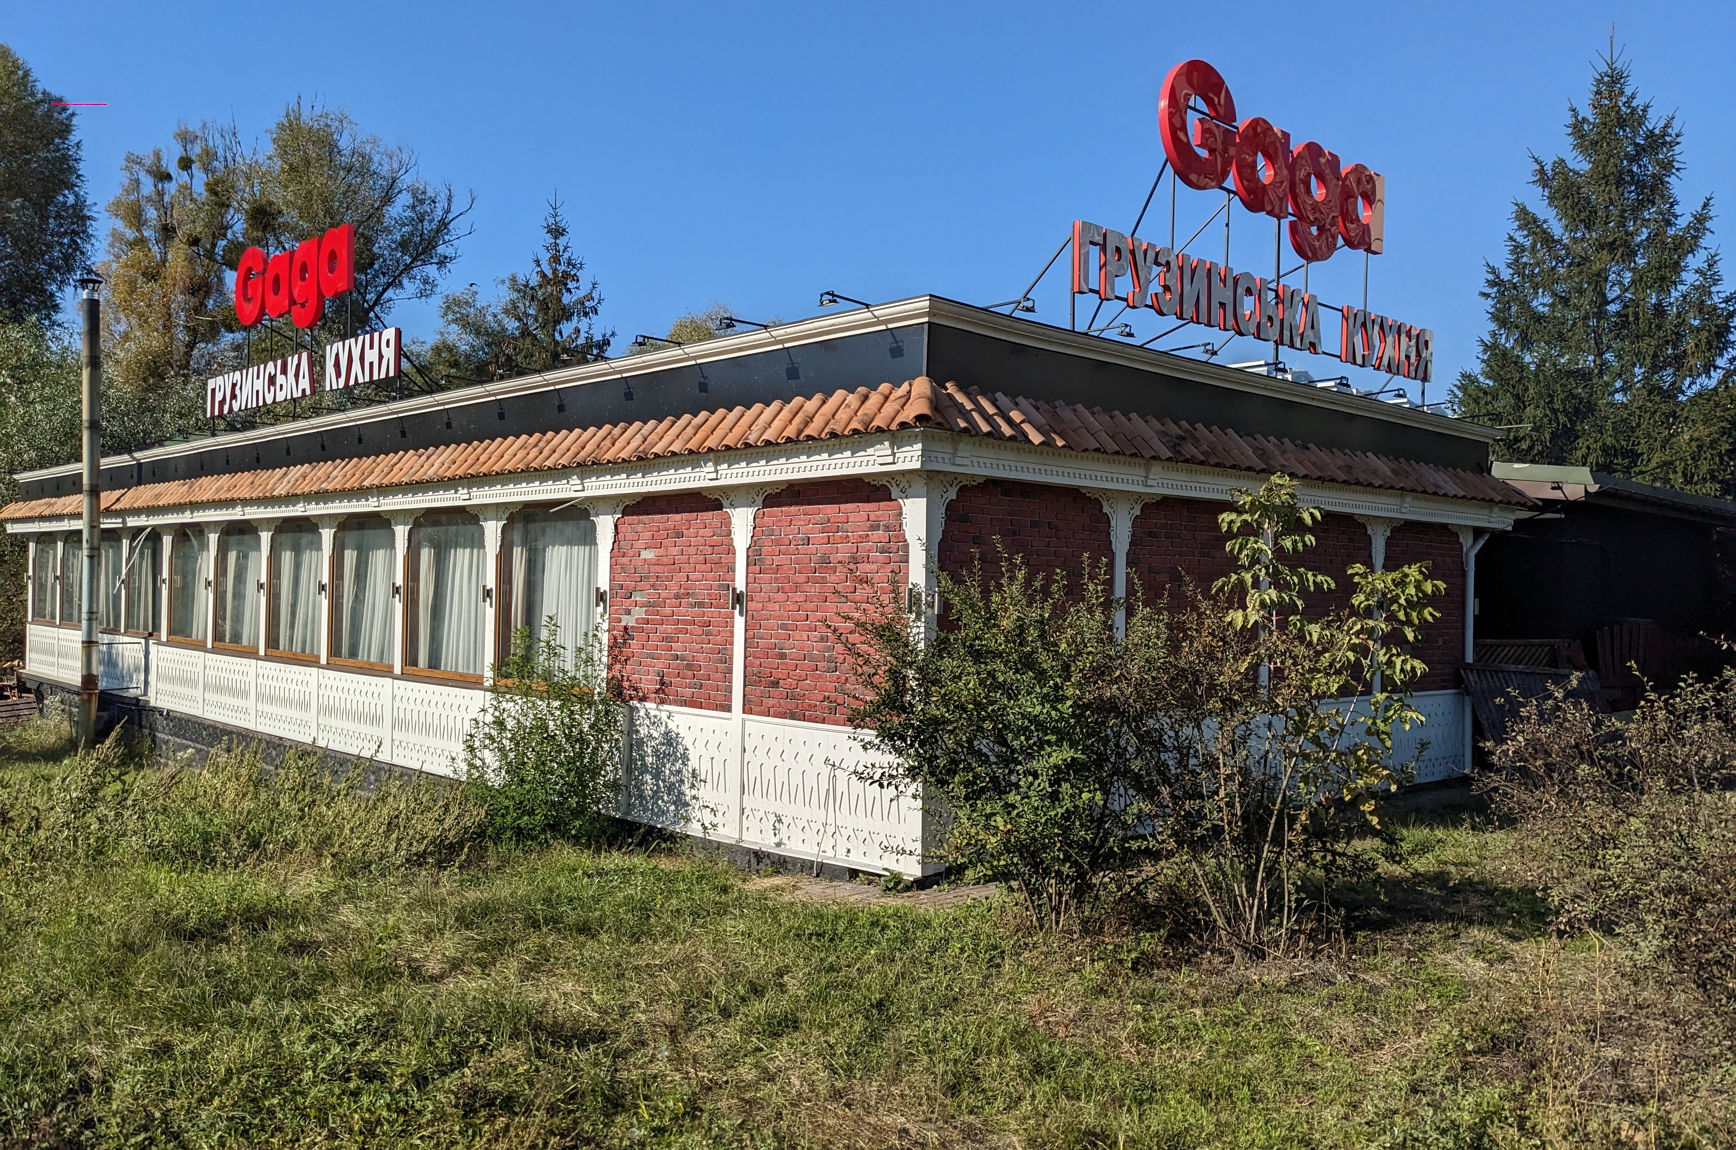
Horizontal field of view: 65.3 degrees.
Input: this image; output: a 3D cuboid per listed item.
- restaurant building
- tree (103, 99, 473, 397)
[{"bbox_3d":[-4.715,0.282,20.910,9.945,4.182,24.837,1,-1,-44],"label":"restaurant building"},{"bbox_3d":[-19.870,-6.884,45.928,12.200,18.532,12.200,1,0,0],"label":"tree"}]

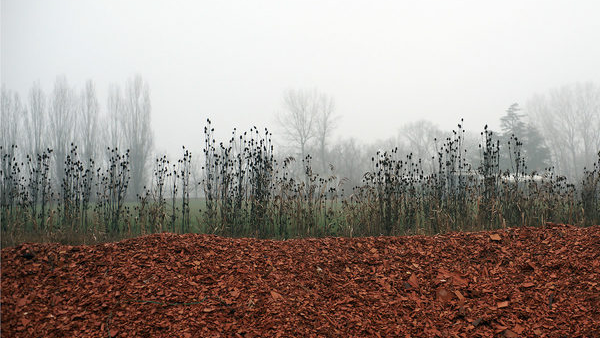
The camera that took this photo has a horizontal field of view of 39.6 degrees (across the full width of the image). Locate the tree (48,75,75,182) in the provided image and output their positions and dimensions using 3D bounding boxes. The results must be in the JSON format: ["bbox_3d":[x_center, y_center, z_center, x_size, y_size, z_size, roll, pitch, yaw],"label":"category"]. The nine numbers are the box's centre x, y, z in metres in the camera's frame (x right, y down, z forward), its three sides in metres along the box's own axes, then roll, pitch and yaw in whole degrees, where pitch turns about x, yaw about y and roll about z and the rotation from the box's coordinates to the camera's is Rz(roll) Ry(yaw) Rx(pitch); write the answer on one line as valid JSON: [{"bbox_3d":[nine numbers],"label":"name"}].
[{"bbox_3d":[-37.130,-4.950,130.000,4.210,19.580,4.210,0,-1,0],"label":"tree"}]

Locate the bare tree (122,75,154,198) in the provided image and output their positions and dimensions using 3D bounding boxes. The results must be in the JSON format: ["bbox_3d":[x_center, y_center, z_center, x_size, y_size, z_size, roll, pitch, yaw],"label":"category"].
[{"bbox_3d":[-25.200,-4.990,130.000,4.990,19.500,4.990,0,-1,0],"label":"bare tree"}]

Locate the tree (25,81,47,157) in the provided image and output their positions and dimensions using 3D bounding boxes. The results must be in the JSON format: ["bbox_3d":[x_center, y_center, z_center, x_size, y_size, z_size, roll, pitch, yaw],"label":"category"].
[{"bbox_3d":[-41.860,-4.510,132.000,3.560,18.850,3.560,0,-1,0],"label":"tree"}]

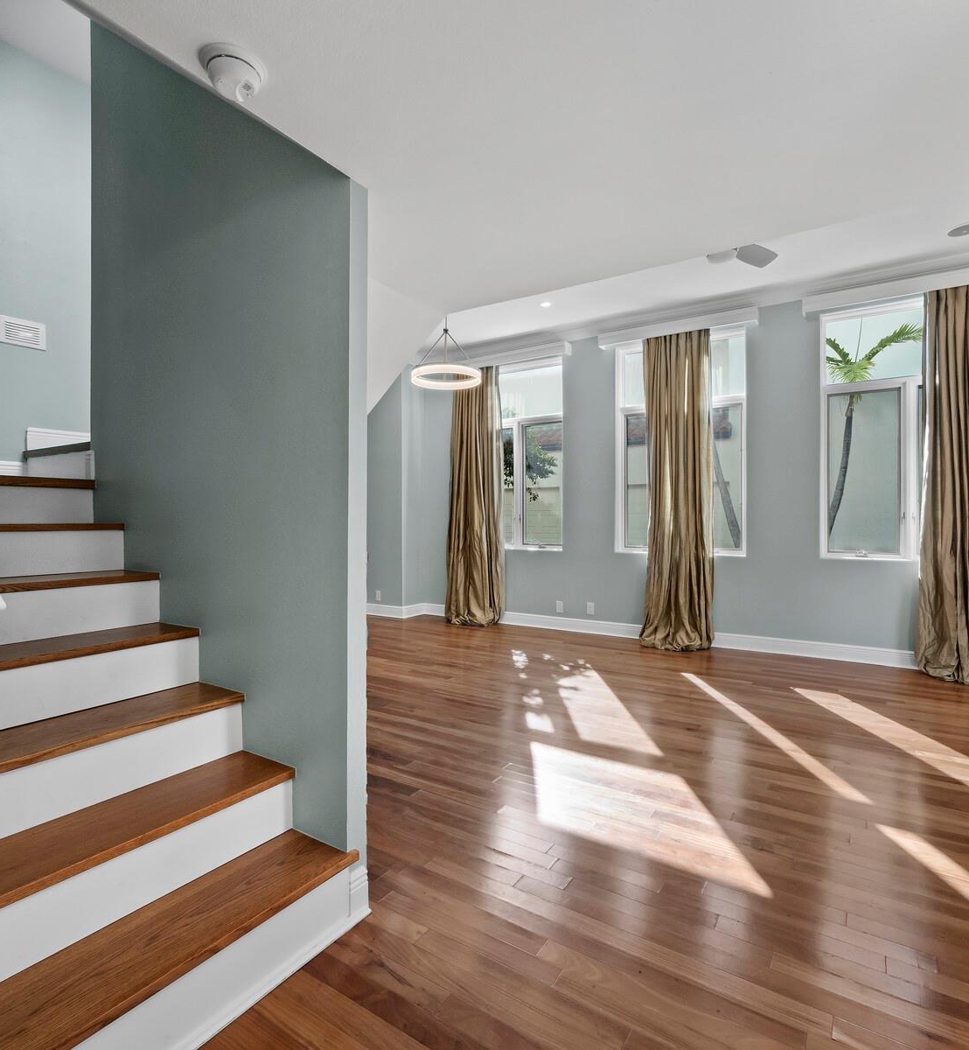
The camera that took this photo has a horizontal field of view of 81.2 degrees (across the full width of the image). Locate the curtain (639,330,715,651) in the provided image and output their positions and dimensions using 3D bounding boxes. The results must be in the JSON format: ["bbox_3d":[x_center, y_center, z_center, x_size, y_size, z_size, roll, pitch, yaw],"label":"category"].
[{"bbox_3d":[1.786,-0.336,5.295,0.638,2.953,0.262,0,0,35],"label":"curtain"}]

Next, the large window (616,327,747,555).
[{"bbox_3d":[1.896,-0.769,5.502,1.246,2.109,0.090,0,0,35],"label":"large window"}]

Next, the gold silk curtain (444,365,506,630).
[{"bbox_3d":[-0.126,-0.342,6.609,0.718,2.964,0.262,0,0,35],"label":"gold silk curtain"}]

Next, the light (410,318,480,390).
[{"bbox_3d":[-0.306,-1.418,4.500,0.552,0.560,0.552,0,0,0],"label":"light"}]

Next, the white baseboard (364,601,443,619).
[{"bbox_3d":[-0.987,1.065,7.138,0.912,0.150,0.479,0,0,35],"label":"white baseboard"}]

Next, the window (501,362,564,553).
[{"bbox_3d":[0.417,-0.769,6.519,1.123,2.109,0.090,0,0,35],"label":"window"}]

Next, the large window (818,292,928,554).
[{"bbox_3d":[3.381,-0.759,4.481,1.236,2.095,0.090,0,0,35],"label":"large window"}]

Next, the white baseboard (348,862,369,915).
[{"bbox_3d":[-0.360,1.074,1.652,0.025,0.131,0.071,0,0,35],"label":"white baseboard"}]

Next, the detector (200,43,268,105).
[{"bbox_3d":[-0.547,-0.975,1.242,0.137,0.048,0.137,0,0,0],"label":"detector"}]

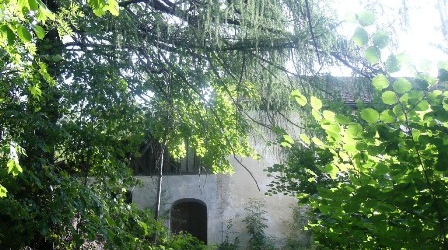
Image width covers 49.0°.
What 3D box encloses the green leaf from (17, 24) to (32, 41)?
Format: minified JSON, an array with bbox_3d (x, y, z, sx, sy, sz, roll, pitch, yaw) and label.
[{"bbox_3d":[-0.891,-0.412,2.200,0.050,0.088,0.025,-33,-6,-9],"label":"green leaf"}]

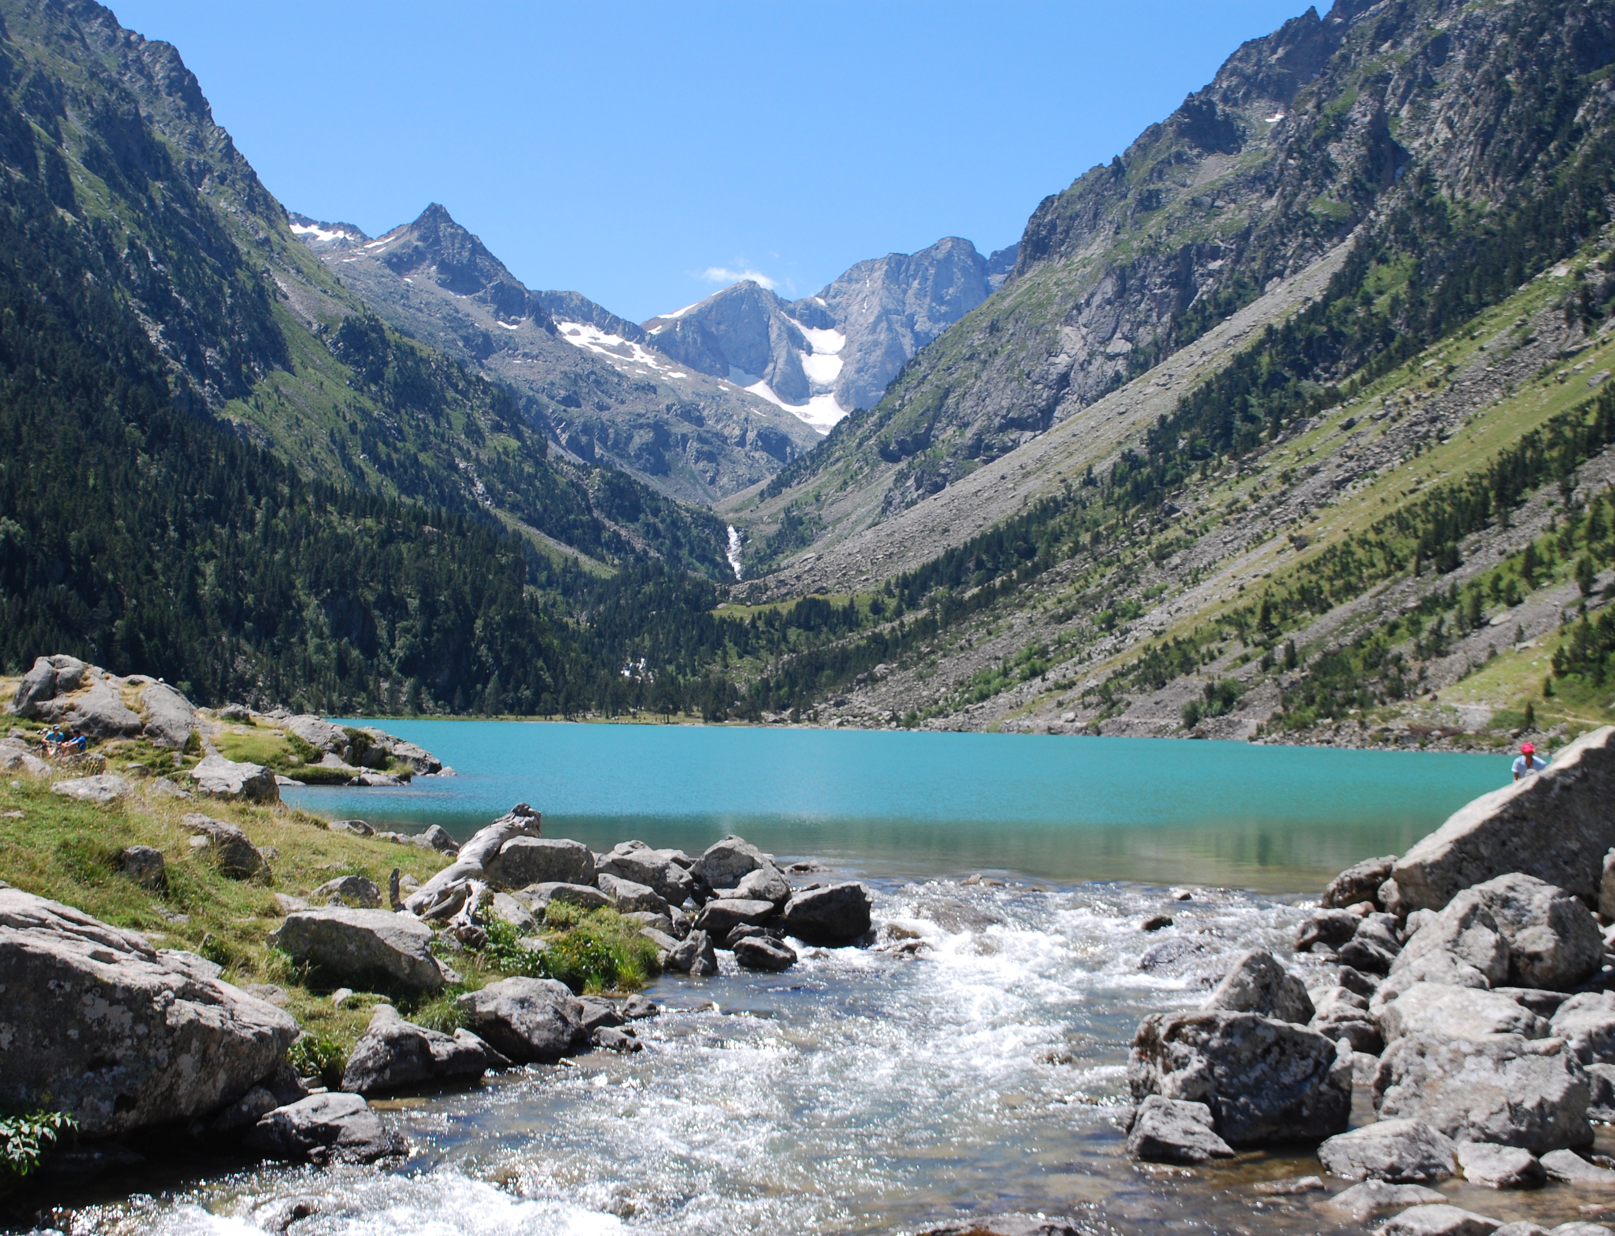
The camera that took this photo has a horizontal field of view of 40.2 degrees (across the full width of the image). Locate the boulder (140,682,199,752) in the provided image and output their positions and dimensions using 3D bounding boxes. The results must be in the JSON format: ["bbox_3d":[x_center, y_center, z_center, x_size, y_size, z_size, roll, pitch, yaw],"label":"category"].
[{"bbox_3d":[-19.054,2.975,66.000,1.800,2.100,2.200,1,-3,-16],"label":"boulder"}]

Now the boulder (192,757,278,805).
[{"bbox_3d":[-13.225,3.731,51.000,2.100,1.150,1.700,1,-3,-14],"label":"boulder"}]

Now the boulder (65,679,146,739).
[{"bbox_3d":[-20.994,2.737,66.000,2.400,1.800,2.300,1,-3,-18],"label":"boulder"}]

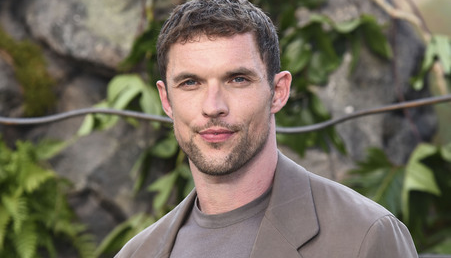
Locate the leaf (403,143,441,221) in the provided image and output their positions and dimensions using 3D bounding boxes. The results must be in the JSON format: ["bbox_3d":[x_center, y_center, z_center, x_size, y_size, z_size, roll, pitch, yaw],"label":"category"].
[{"bbox_3d":[0.307,0.084,4.700,0.060,0.122,0.045,0,2,0],"label":"leaf"}]

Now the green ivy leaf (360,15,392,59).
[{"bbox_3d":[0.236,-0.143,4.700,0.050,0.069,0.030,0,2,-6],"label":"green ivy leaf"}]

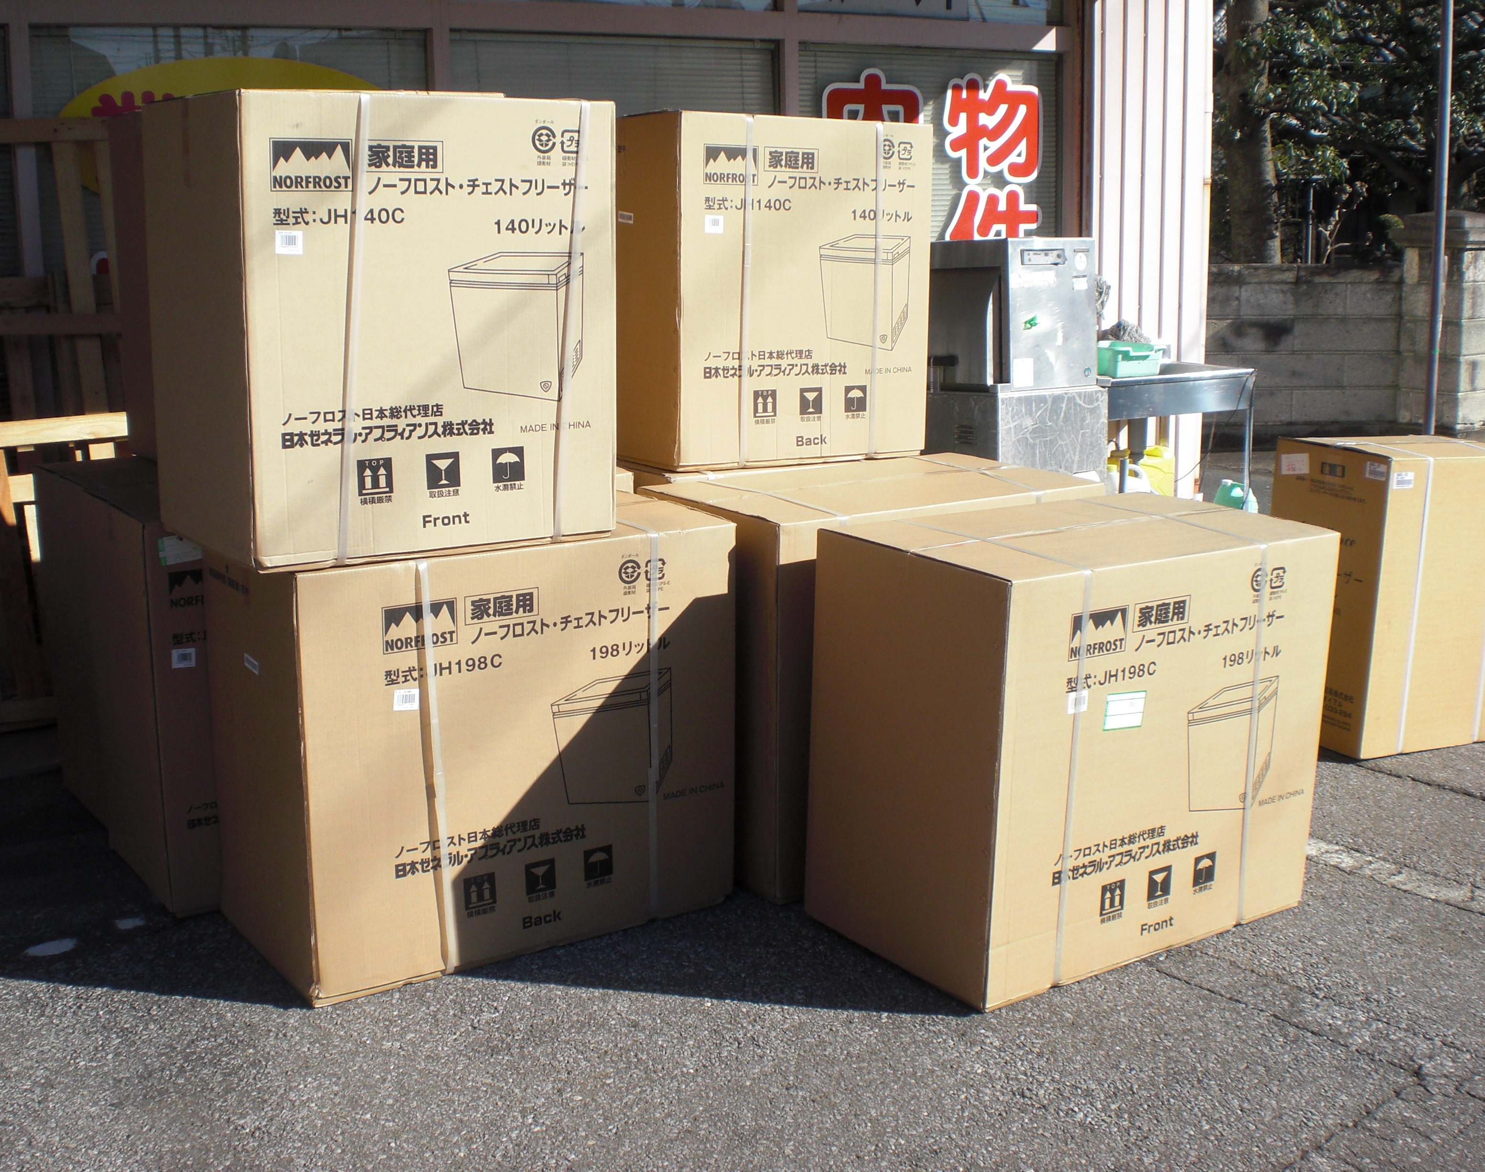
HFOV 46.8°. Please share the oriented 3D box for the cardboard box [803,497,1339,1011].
[{"bbox_3d":[0.725,0.307,3.828,0.991,0.880,0.588,-8,15,-34],"label":"cardboard box"}]

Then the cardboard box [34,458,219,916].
[{"bbox_3d":[-1.224,0.161,4.358,0.795,0.882,1.064,-7,15,-33],"label":"cardboard box"}]

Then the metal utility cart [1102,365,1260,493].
[{"bbox_3d":[1.907,-0.629,8.281,1.080,0.815,0.500,-9,16,-38],"label":"metal utility cart"}]

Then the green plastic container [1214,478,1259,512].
[{"bbox_3d":[2.428,-0.379,8.482,0.185,0.275,0.140,-9,16,-38],"label":"green plastic container"}]

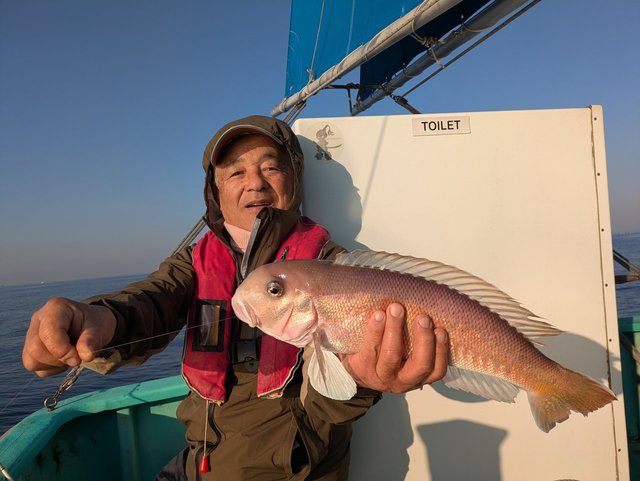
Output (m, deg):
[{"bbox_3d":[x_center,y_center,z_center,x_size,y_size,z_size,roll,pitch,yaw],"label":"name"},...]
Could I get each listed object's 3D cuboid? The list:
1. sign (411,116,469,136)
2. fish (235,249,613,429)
[{"bbox_3d":[0.308,-0.288,1.170,0.146,0.045,0.006,-2,-3,-5],"label":"sign"},{"bbox_3d":[0.118,0.115,0.510,0.436,0.180,0.065,17,0,0],"label":"fish"}]

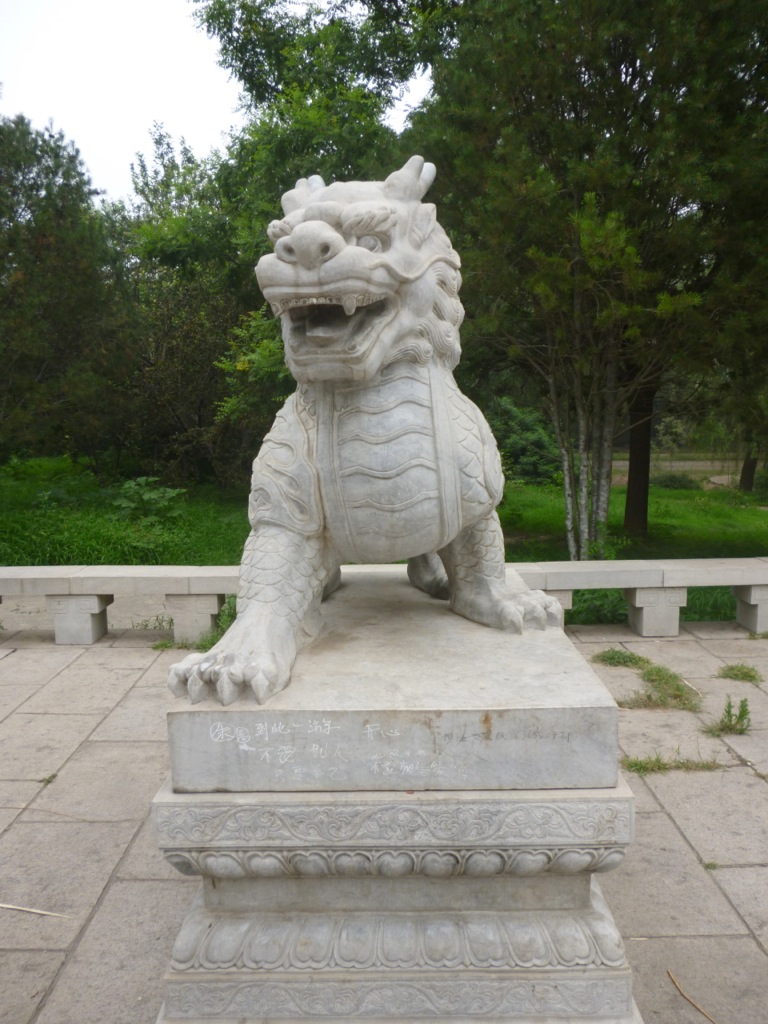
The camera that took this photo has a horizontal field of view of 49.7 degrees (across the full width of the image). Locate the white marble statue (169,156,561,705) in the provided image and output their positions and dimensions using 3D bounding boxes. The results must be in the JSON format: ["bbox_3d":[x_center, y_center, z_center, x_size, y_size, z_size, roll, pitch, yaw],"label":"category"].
[{"bbox_3d":[0.021,-0.312,2.465,1.010,1.300,1.400,-1,7,2],"label":"white marble statue"}]

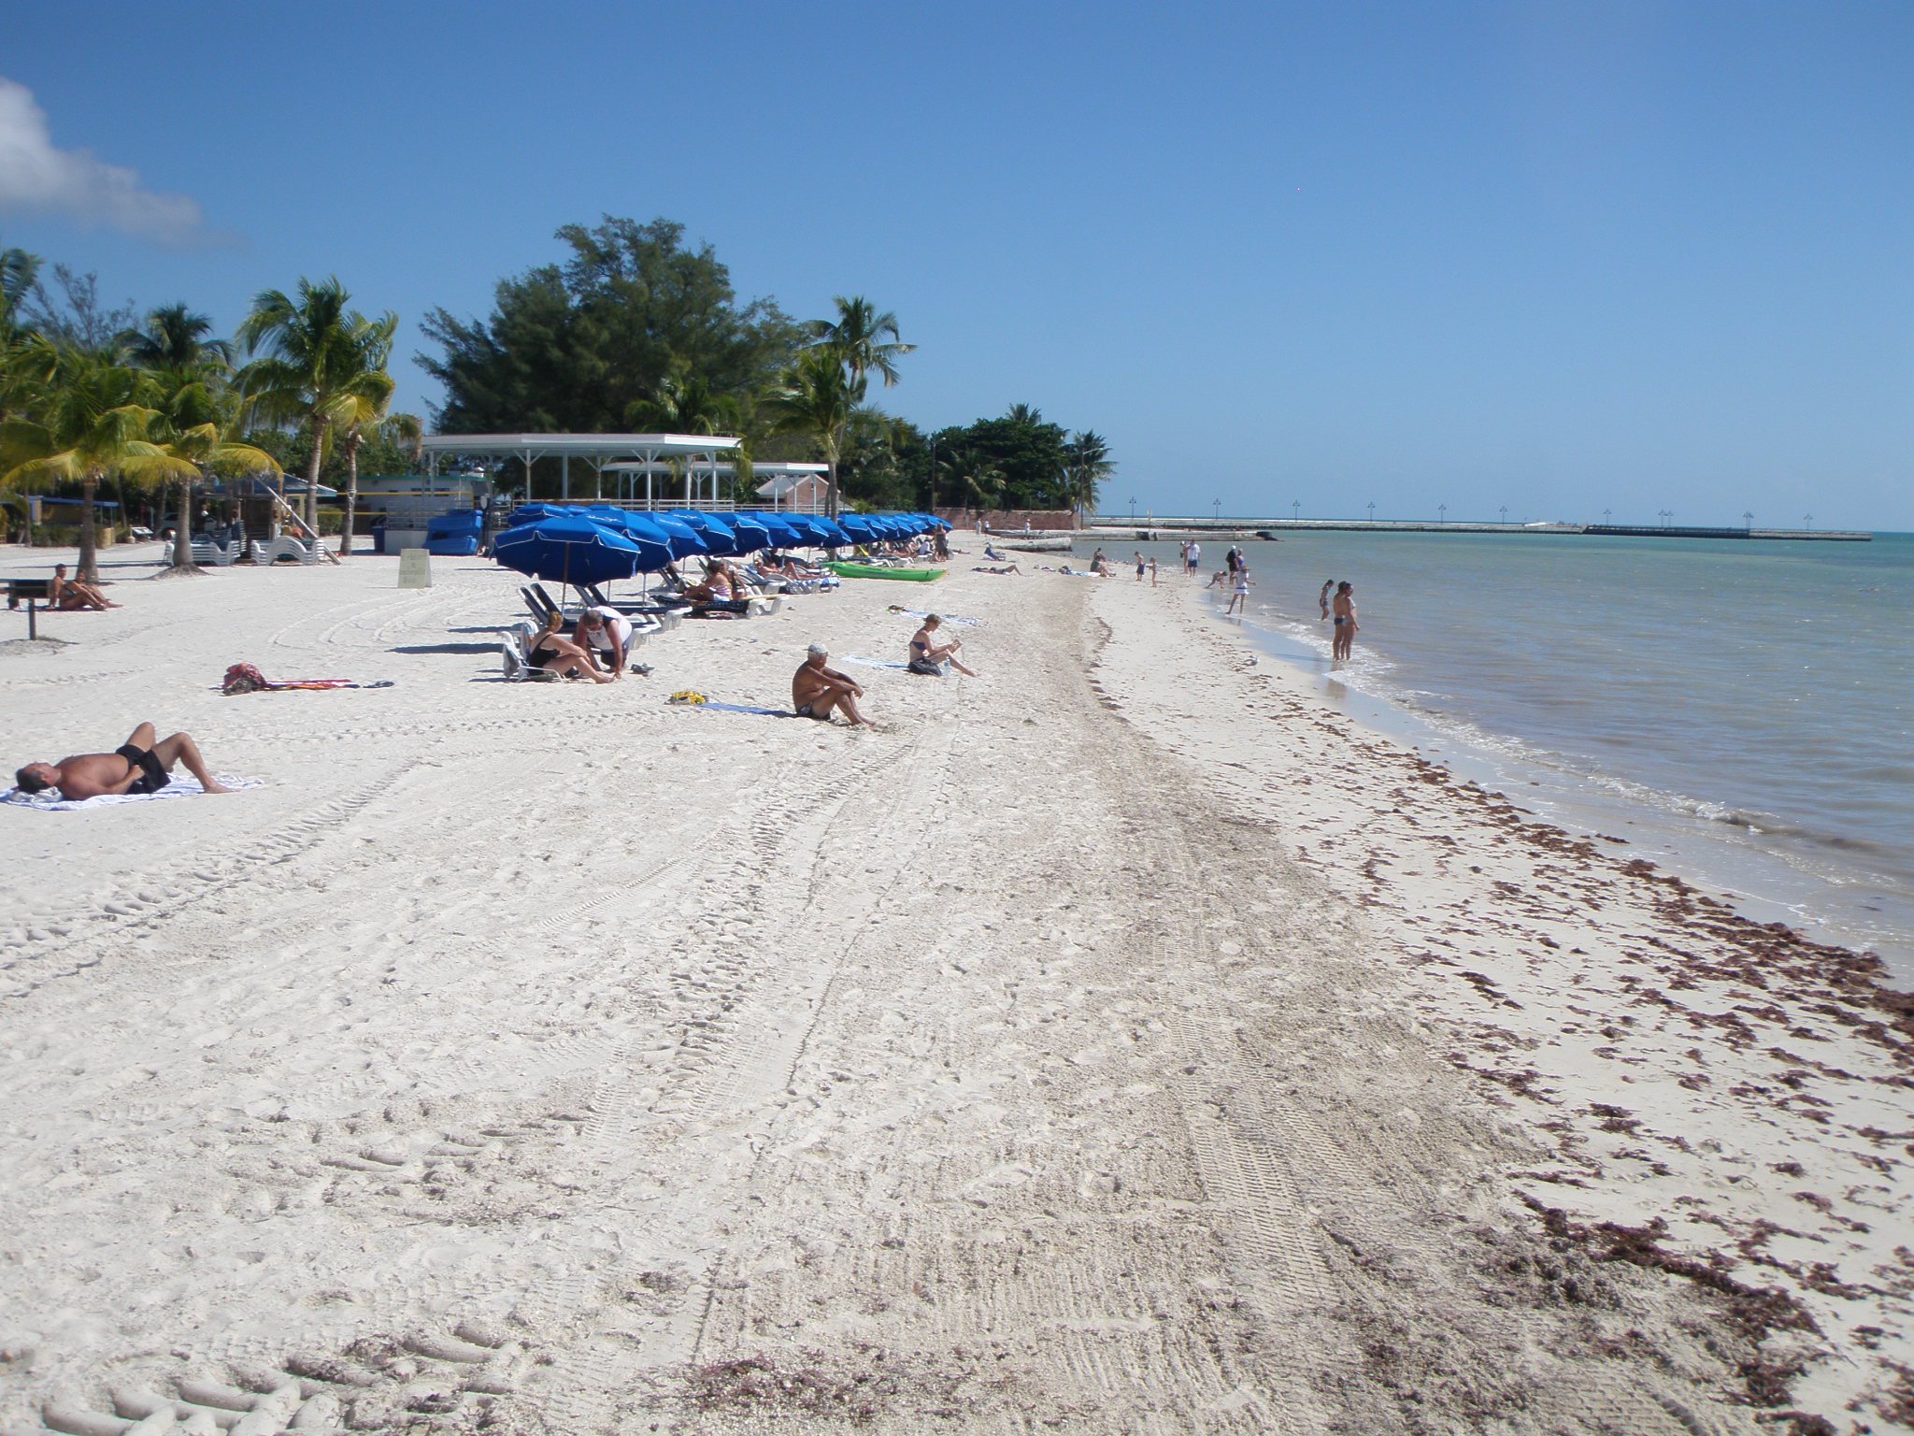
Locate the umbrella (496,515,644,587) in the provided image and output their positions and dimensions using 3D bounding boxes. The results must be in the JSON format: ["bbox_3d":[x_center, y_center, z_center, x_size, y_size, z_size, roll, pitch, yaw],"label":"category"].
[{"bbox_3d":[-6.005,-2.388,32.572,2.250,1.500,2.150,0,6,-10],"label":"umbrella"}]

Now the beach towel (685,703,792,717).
[{"bbox_3d":[-2.169,-0.081,22.804,1.500,0.050,0.750,2,6,12],"label":"beach towel"}]

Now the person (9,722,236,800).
[{"bbox_3d":[-5.726,0.275,14.356,1.330,0.450,0.620,-4,8,-43],"label":"person"}]

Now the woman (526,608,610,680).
[{"bbox_3d":[-4.710,-0.875,25.600,0.980,0.870,0.500,2,6,8],"label":"woman"}]

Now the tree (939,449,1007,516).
[{"bbox_3d":[1.379,-24.553,228.000,7.200,9.000,7.200,1,6,0],"label":"tree"}]

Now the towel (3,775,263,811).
[{"bbox_3d":[-5.640,0.480,14.225,0.850,0.060,1.680,6,7,40],"label":"towel"}]

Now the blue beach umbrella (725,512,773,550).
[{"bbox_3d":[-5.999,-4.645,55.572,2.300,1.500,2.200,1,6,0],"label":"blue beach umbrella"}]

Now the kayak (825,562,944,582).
[{"bbox_3d":[-2.288,-4.507,65.376,4.000,0.400,0.800,3,6,18],"label":"kayak"}]

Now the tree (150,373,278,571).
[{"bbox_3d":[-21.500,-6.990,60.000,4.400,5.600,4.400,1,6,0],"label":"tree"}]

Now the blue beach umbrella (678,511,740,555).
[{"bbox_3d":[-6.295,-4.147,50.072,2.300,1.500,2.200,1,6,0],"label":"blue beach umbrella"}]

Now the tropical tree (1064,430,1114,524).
[{"bbox_3d":[17.525,-31.675,278.206,6.800,13.400,6.800,1,6,0],"label":"tropical tree"}]

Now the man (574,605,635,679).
[{"bbox_3d":[-4.510,-0.954,26.844,0.680,0.920,0.850,5,7,33],"label":"man"}]

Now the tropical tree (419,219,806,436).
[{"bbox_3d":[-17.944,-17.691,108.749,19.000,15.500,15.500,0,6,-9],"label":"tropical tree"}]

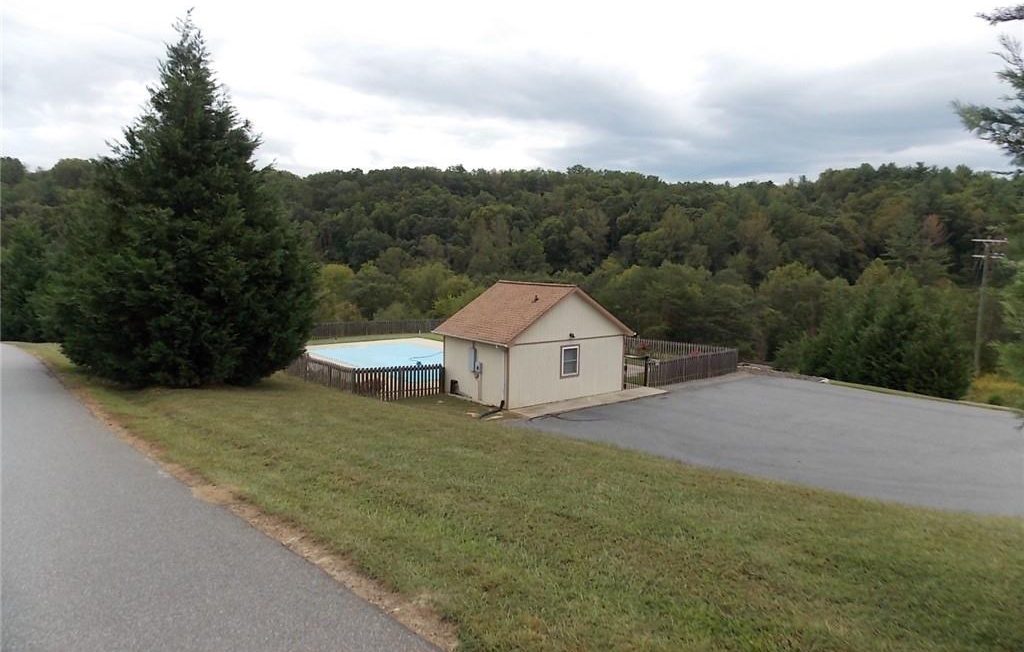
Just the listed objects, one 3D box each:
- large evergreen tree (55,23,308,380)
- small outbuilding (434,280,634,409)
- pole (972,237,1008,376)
[{"bbox_3d":[-10.114,-3.958,21.534,7.318,11.446,7.318,1,5,0],"label":"large evergreen tree"},{"bbox_3d":[0.972,0.514,28.485,6.957,4.557,4.766,-4,7,-39],"label":"small outbuilding"},{"bbox_3d":[31.550,-1.009,45.465,2.550,9.800,0.350,0,5,-6],"label":"pole"}]

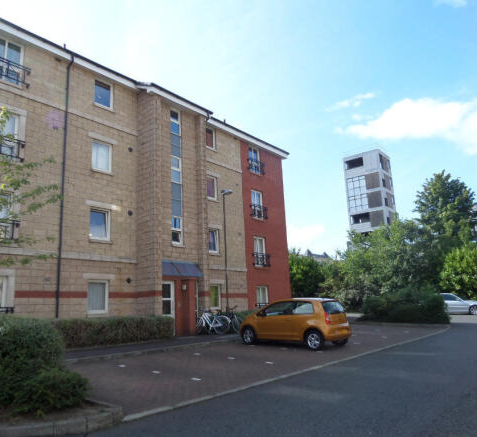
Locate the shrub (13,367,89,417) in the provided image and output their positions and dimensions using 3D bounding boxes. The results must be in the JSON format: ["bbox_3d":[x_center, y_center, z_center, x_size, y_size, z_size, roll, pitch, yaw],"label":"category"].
[{"bbox_3d":[-2.684,2.469,5.800,0.950,0.600,0.900,-11,-15,38],"label":"shrub"}]

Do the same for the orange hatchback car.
[{"bbox_3d":[1.753,3.318,13.021,3.557,1.480,1.650,-9,-14,40],"label":"orange hatchback car"}]

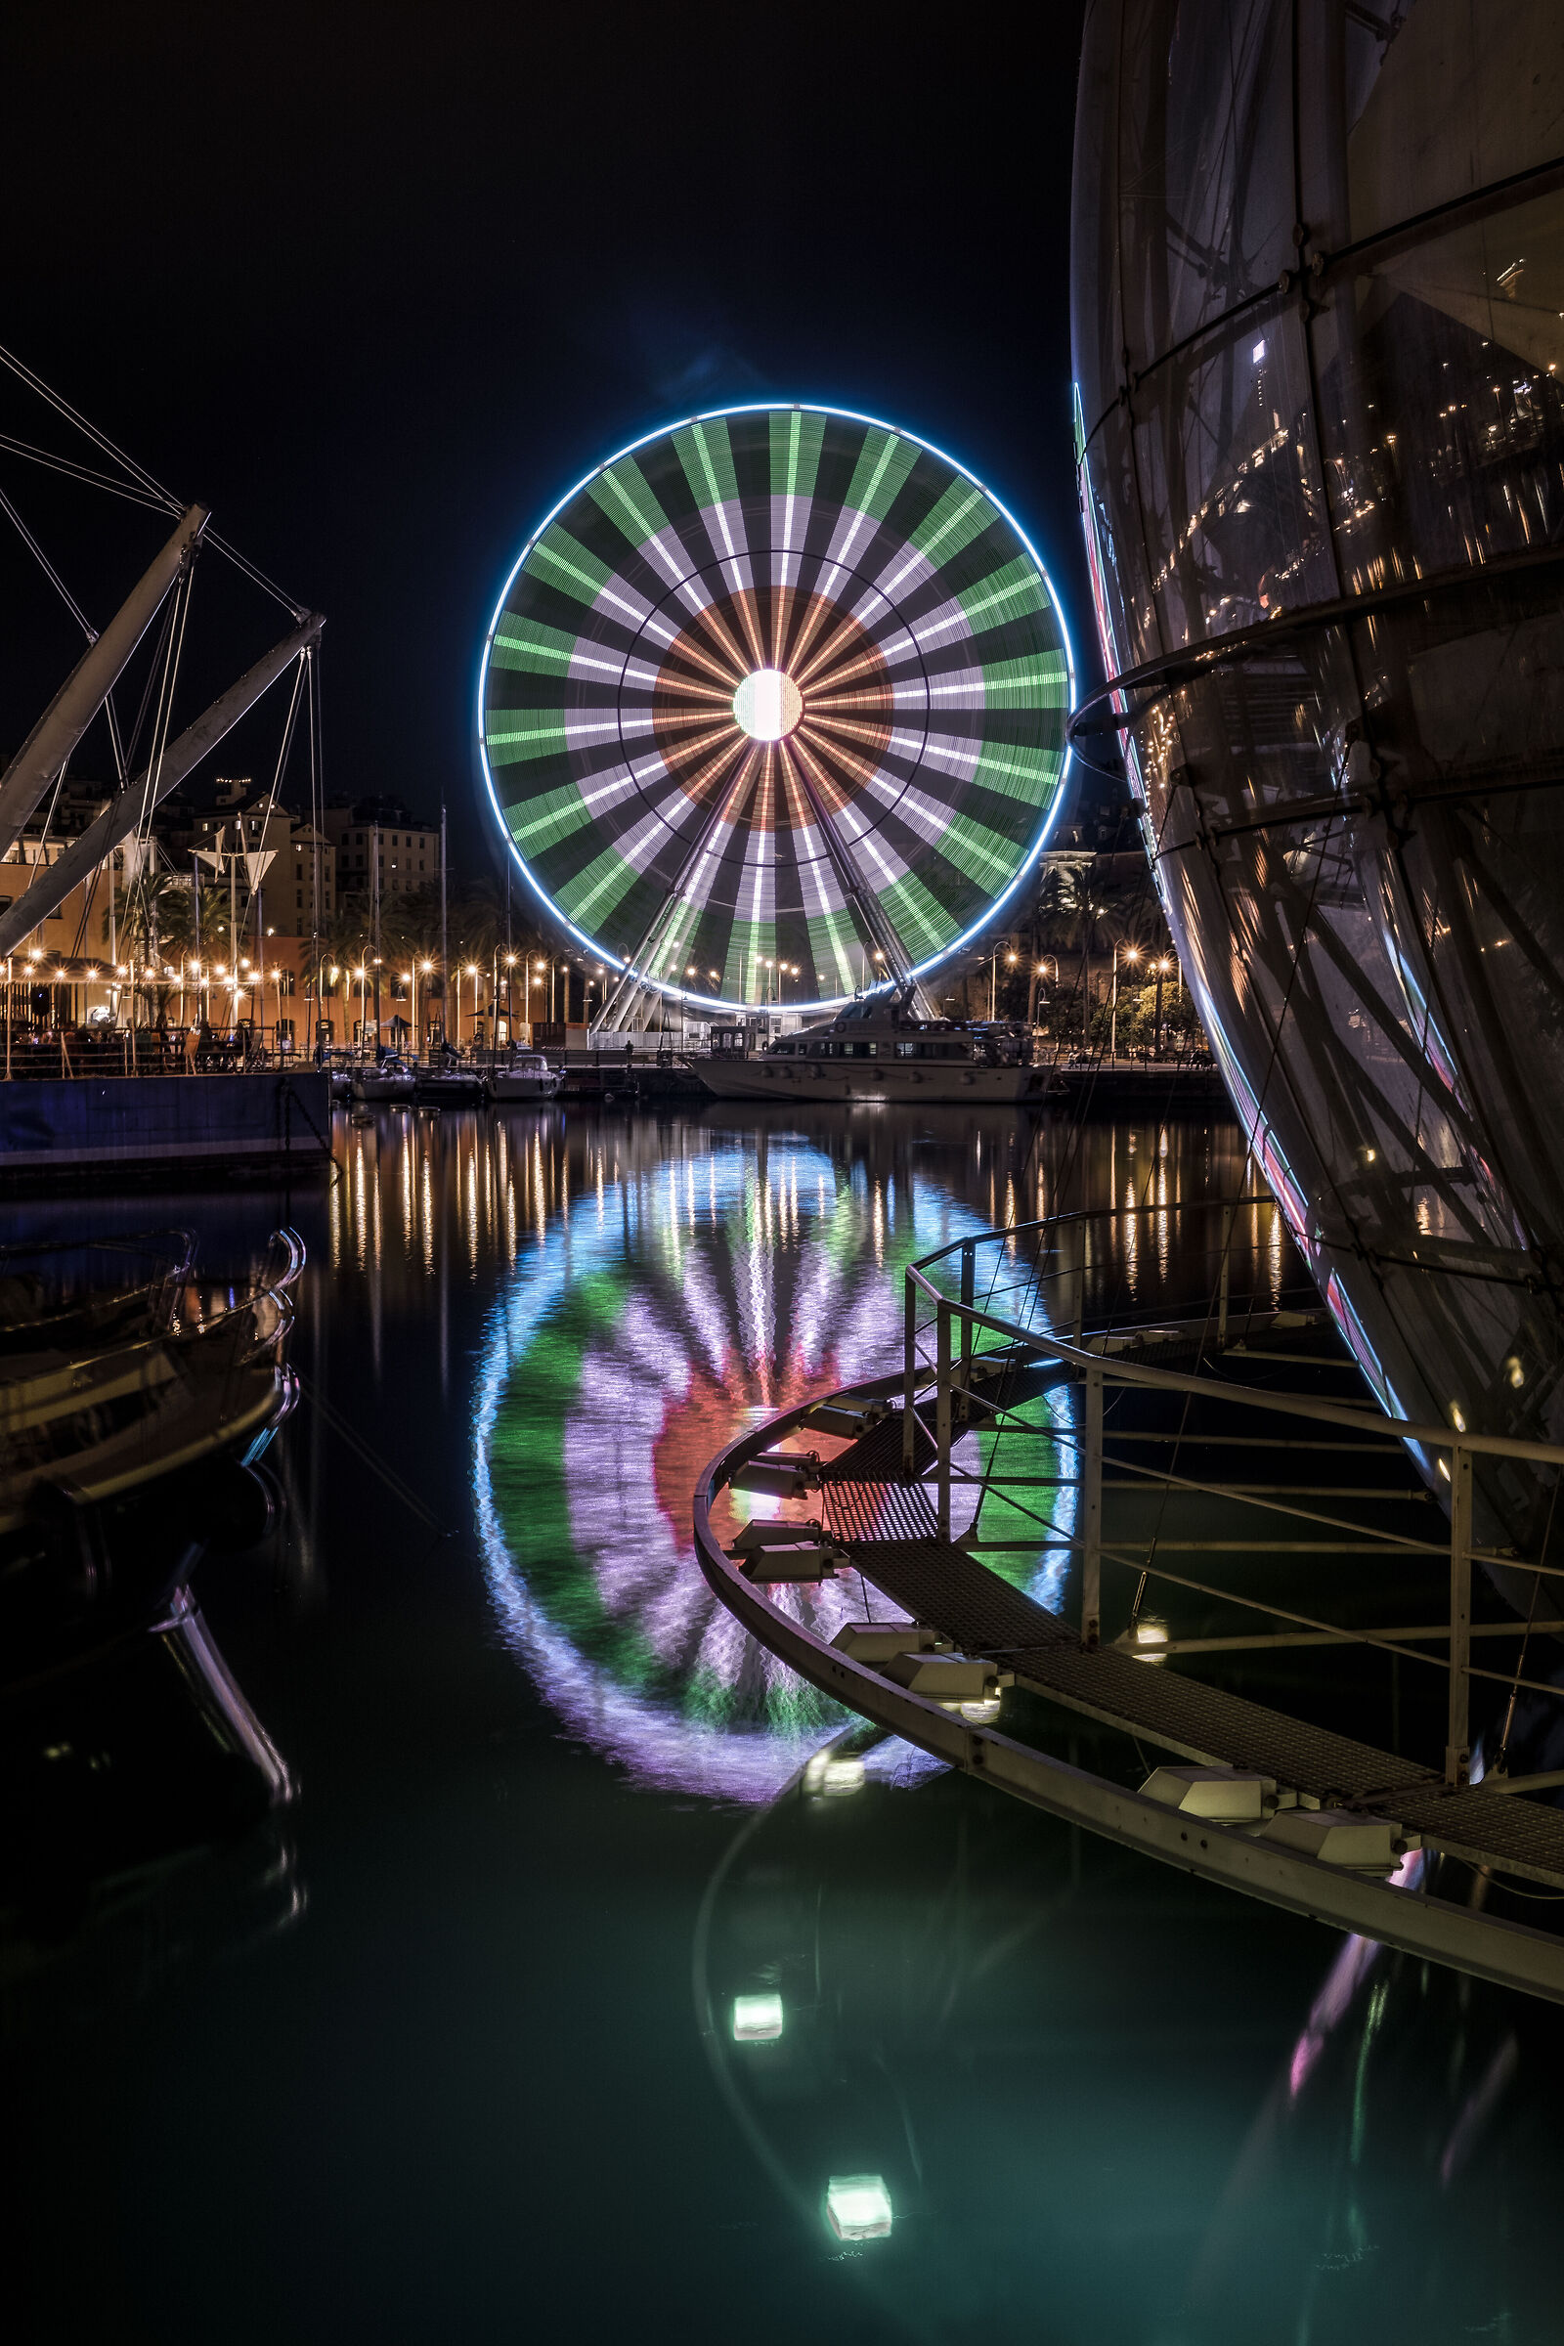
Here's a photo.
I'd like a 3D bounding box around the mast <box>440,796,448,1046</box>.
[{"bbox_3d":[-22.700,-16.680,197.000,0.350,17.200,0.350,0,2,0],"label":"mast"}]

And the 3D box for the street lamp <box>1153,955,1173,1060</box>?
[{"bbox_3d":[27.970,-12.110,214.000,1.400,8.000,0.600,0,2,0],"label":"street lamp"}]

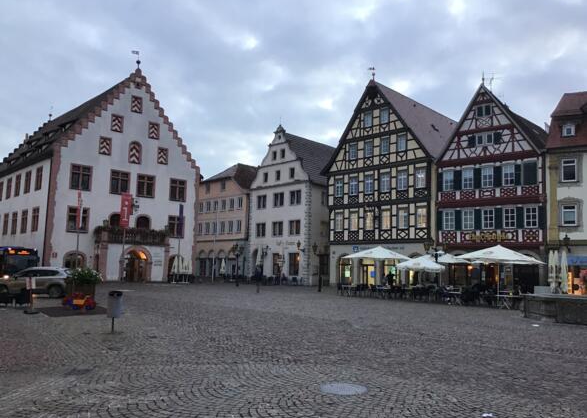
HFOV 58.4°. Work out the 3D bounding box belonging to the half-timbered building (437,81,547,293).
[{"bbox_3d":[19.043,-0.780,43.991,8.334,16.157,14.500,-4,-9,42],"label":"half-timbered building"}]

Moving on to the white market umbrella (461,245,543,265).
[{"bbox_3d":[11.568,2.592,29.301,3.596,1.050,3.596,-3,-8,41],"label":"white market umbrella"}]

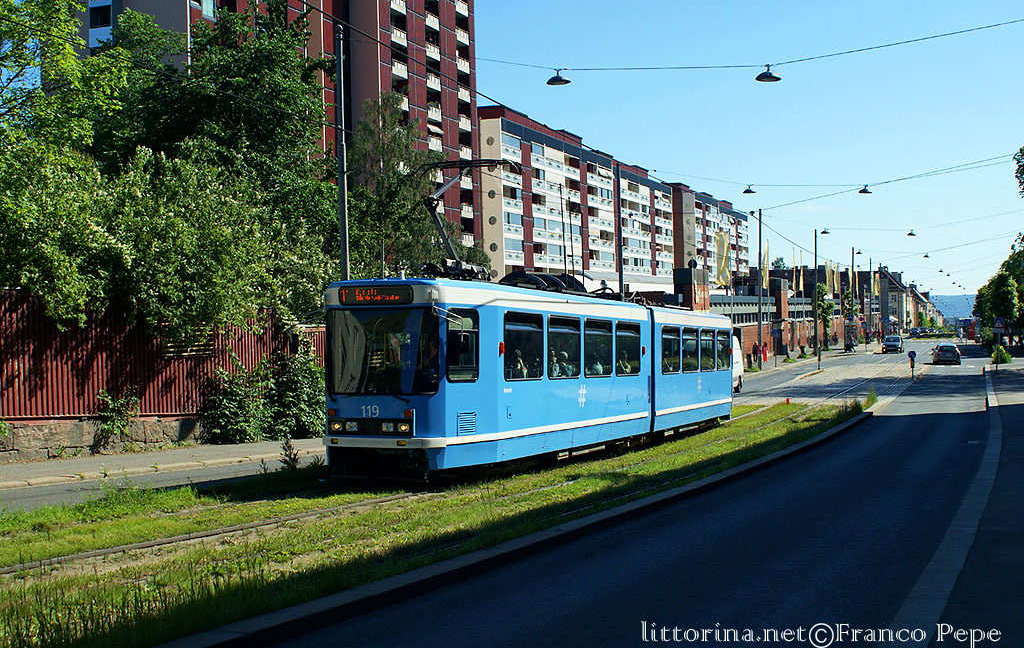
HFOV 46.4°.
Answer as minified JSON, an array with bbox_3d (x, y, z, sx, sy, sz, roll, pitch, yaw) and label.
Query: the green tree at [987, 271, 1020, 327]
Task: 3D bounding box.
[{"bbox_3d":[40.273,-0.953,98.008,3.000,6.710,3.000,-1,1,21],"label":"green tree"}]

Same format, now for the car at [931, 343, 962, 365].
[{"bbox_3d":[30.835,2.105,84.593,1.790,1.460,4.300,-1,1,22],"label":"car"}]

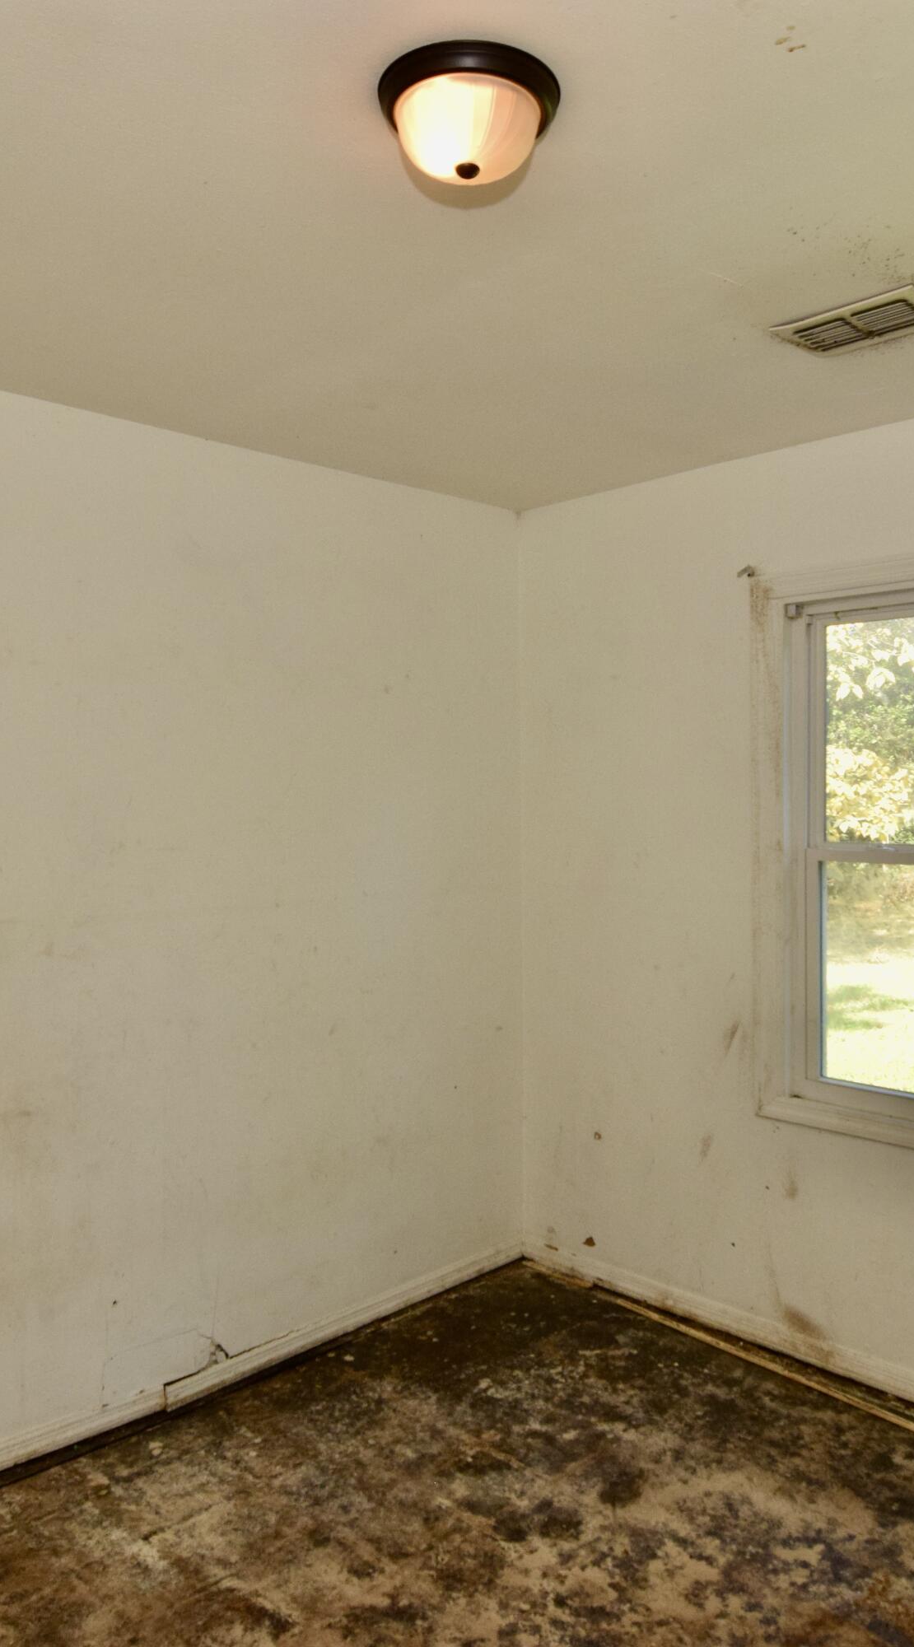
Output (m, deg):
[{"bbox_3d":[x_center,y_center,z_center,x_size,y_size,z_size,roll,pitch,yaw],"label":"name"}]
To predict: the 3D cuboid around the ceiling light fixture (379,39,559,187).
[{"bbox_3d":[0.015,-0.893,1.447,0.240,0.107,0.240,0,1,0],"label":"ceiling light fixture"}]

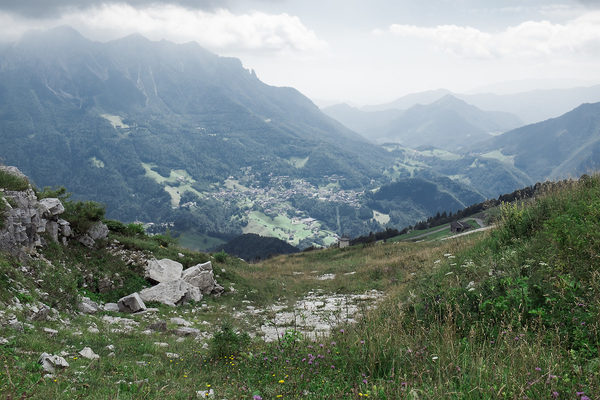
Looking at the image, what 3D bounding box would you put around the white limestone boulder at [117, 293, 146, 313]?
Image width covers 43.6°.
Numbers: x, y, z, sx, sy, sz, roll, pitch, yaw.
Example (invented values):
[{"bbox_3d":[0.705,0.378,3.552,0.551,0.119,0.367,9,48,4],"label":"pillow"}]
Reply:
[{"bbox_3d":[-3.185,1.950,14.200,0.530,0.360,0.430,0,8,0],"label":"white limestone boulder"}]

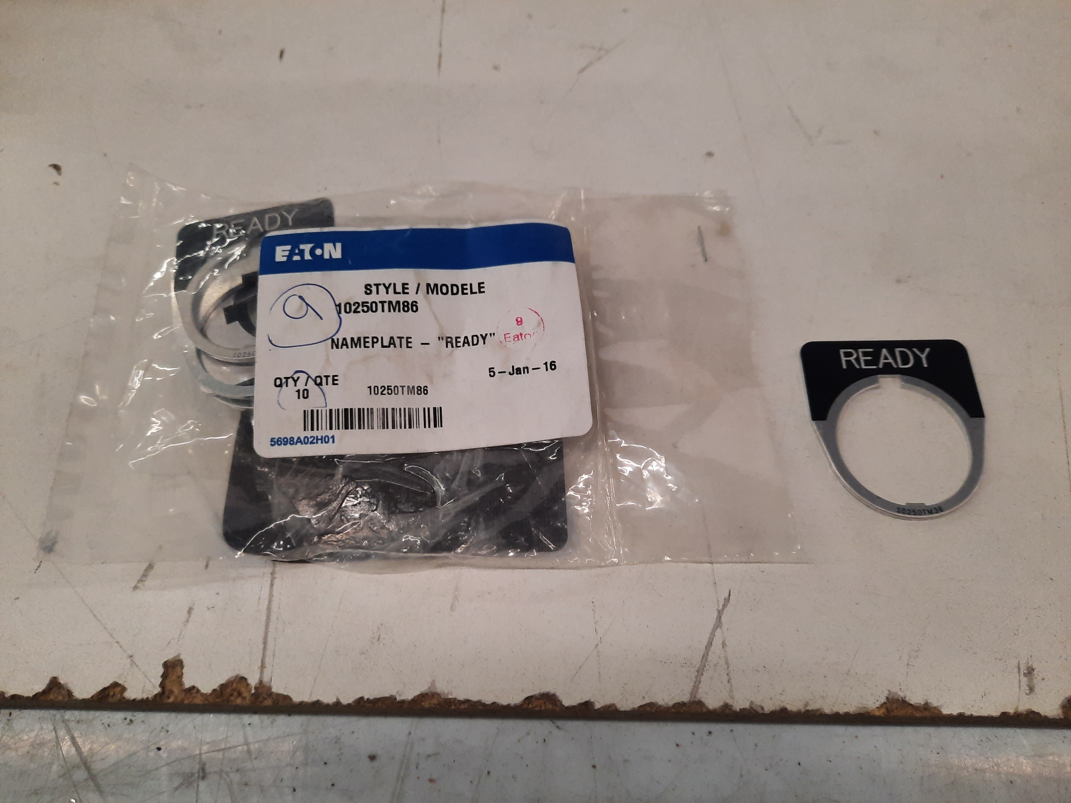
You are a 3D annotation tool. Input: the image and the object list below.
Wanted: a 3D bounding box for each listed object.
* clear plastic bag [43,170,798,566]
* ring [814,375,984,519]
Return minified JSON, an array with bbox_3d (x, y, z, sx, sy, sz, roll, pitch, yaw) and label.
[{"bbox_3d":[-0.027,-0.013,0.183,0.169,0.012,0.103,-1,67,2],"label":"clear plastic bag"},{"bbox_3d":[0.083,0.010,0.175,0.038,0.002,0.034,-1,67,2],"label":"ring"}]

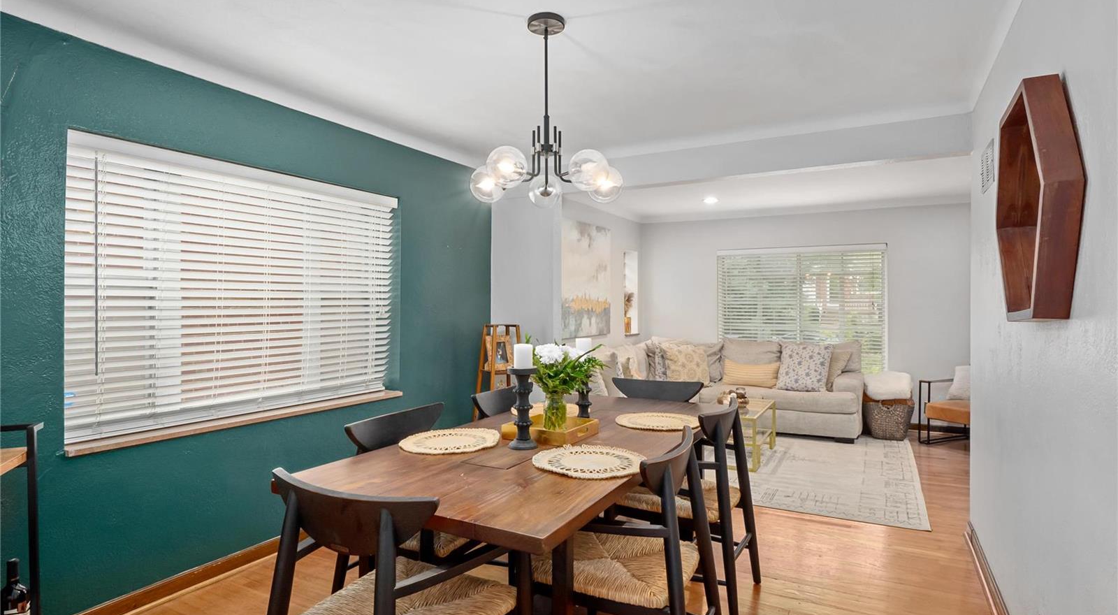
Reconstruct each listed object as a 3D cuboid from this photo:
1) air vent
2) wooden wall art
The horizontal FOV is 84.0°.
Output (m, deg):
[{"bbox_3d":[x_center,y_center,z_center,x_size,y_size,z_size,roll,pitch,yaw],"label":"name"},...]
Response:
[{"bbox_3d":[2.012,-0.654,2.924,0.018,0.197,0.390,0,1,28],"label":"air vent"},{"bbox_3d":[1.386,-0.292,1.816,0.085,0.655,0.720,0,1,28],"label":"wooden wall art"}]

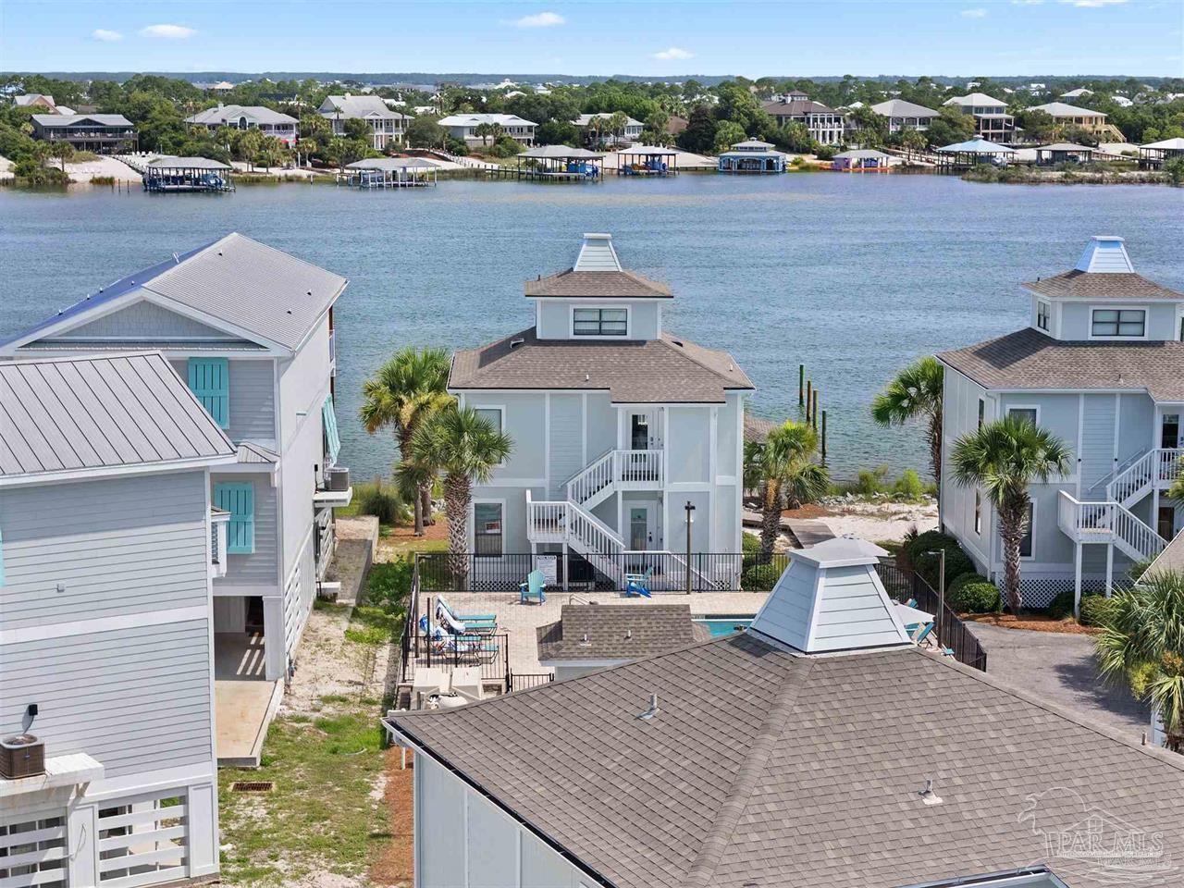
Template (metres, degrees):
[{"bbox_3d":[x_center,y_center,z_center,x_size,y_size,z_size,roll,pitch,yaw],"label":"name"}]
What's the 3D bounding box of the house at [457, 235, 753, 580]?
[{"bbox_3d":[0.156,-1.376,79.113,9.600,11.032,11.000,0,9,-2],"label":"house"}]

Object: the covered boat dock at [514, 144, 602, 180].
[{"bbox_3d":[-6.026,-50.270,427.311,14.800,6.062,8.500,-1,9,-6],"label":"covered boat dock"}]

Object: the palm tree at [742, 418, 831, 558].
[{"bbox_3d":[6.518,1.621,81.699,3.100,4.901,3.100,0,9,0],"label":"palm tree"}]

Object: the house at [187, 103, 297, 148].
[{"bbox_3d":[-74.666,-67.764,510.611,20.730,9.300,16.680,-3,9,-22],"label":"house"}]

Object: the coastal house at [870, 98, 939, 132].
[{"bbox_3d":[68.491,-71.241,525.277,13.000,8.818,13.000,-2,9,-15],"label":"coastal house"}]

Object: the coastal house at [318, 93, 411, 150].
[{"bbox_3d":[-46.607,-66.071,491.400,17.290,10.920,13.650,-3,9,-20],"label":"coastal house"}]

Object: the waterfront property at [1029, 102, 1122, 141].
[{"bbox_3d":[112.209,-75.606,560.156,15.170,8.900,14.160,-2,9,-15],"label":"waterfront property"}]

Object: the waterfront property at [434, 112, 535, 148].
[{"bbox_3d":[-22.257,-67.435,516.678,18.710,7.480,12.130,-3,9,-20],"label":"waterfront property"}]

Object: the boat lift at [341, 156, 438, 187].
[{"bbox_3d":[-33.336,-45.566,400.400,15.370,4.750,7.080,-3,9,-18],"label":"boat lift"}]

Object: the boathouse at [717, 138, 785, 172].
[{"bbox_3d":[31.244,-56.413,466.122,12.740,6.570,10.620,2,9,10],"label":"boathouse"}]

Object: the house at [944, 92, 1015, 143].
[{"bbox_3d":[86.091,-72.213,531.198,12.000,11.623,13.500,-2,9,-16],"label":"house"}]

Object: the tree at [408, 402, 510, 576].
[{"bbox_3d":[-4.064,1.741,74.331,3.150,5.920,3.150,0,9,0],"label":"tree"}]

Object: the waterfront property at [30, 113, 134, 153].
[{"bbox_3d":[-100.210,-60.956,471.178,18.910,7.680,14.160,-4,10,-25],"label":"waterfront property"}]

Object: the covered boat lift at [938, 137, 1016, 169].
[{"bbox_3d":[75.871,-56.786,471.517,11.000,6.200,10.000,-7,11,-39],"label":"covered boat lift"}]

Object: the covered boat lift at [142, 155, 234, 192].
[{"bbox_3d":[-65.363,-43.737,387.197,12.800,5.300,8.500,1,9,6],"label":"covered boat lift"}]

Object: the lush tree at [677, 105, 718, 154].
[{"bbox_3d":[21.716,-64.415,490.916,8.000,9.716,8.000,0,9,0],"label":"lush tree"}]

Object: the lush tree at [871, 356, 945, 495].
[{"bbox_3d":[12.432,-0.245,90.012,3.800,6.190,3.800,0,9,0],"label":"lush tree"}]

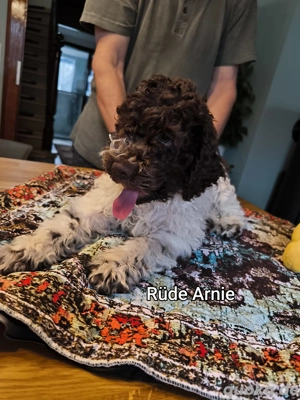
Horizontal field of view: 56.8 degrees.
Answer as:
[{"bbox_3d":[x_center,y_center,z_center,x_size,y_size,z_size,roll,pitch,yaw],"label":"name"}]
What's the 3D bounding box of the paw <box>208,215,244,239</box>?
[{"bbox_3d":[0.164,0.053,0.590,0.065,0.039,0.068,16,16,11],"label":"paw"}]

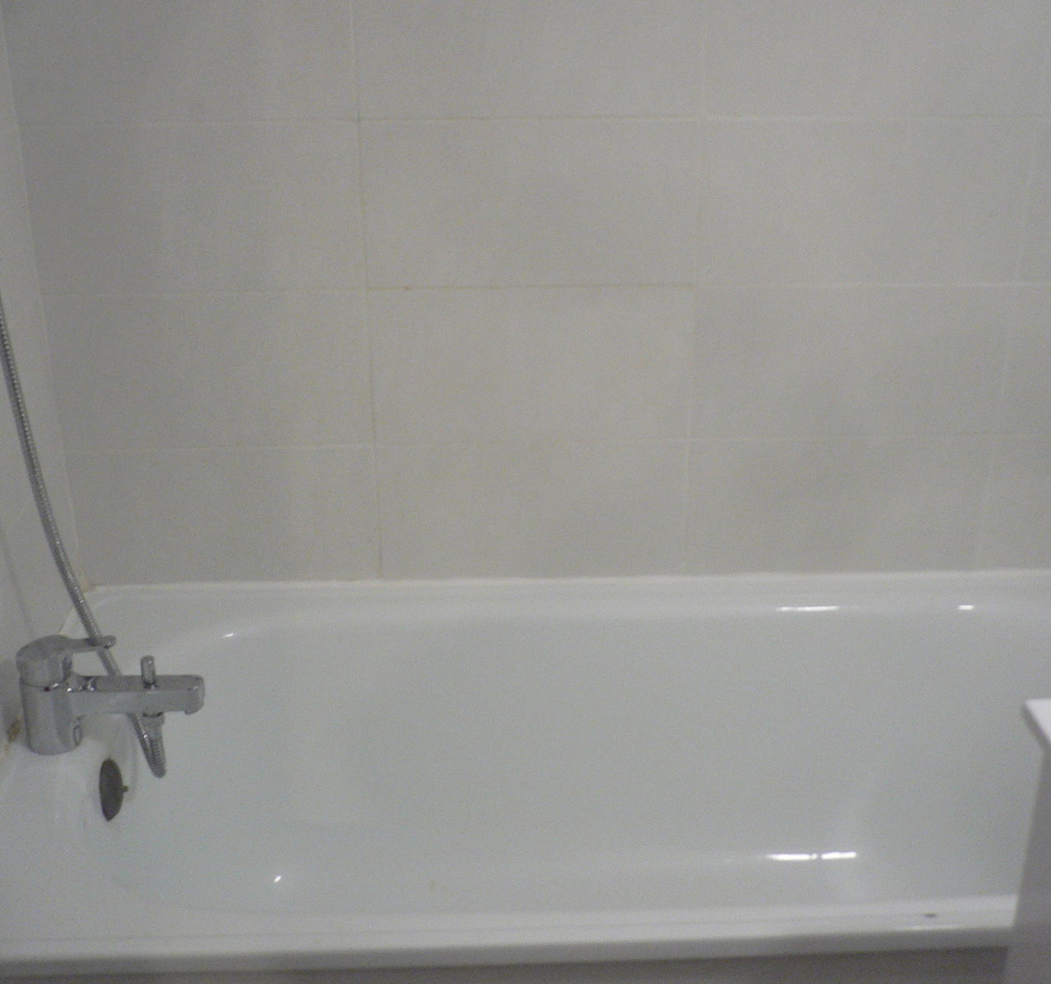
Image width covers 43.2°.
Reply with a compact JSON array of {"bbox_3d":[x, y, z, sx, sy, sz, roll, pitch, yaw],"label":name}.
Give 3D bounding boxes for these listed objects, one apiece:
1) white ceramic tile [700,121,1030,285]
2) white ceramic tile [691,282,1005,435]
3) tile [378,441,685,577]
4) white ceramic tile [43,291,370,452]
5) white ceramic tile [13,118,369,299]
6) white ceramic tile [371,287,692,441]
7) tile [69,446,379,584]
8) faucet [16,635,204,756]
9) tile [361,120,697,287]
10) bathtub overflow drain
[{"bbox_3d":[0.407,-0.348,1.601,0.397,0.197,0.010,-1,23,-2],"label":"white ceramic tile"},{"bbox_3d":[0.407,-0.164,1.680,0.397,0.197,0.010,-1,23,-2],"label":"white ceramic tile"},{"bbox_3d":[0.008,0.025,1.745,0.397,0.193,0.010,-1,23,-2],"label":"tile"},{"bbox_3d":[-0.388,-0.151,1.654,0.387,0.197,0.010,-1,23,-2],"label":"white ceramic tile"},{"bbox_3d":[-0.388,-0.334,1.575,0.387,0.197,0.010,-1,23,-2],"label":"white ceramic tile"},{"bbox_3d":[0.008,-0.157,1.667,0.397,0.197,0.010,-1,23,-2],"label":"white ceramic tile"},{"bbox_3d":[-0.387,0.031,1.732,0.387,0.193,0.010,-1,23,-2],"label":"tile"},{"bbox_3d":[-0.438,0.214,1.403,0.196,0.122,0.060,-1,23,-2],"label":"faucet"},{"bbox_3d":[0.007,-0.341,1.588,0.397,0.197,0.010,-1,23,-2],"label":"tile"},{"bbox_3d":[-0.450,0.325,1.450,0.018,0.069,0.069,-1,23,-2],"label":"bathtub overflow drain"}]

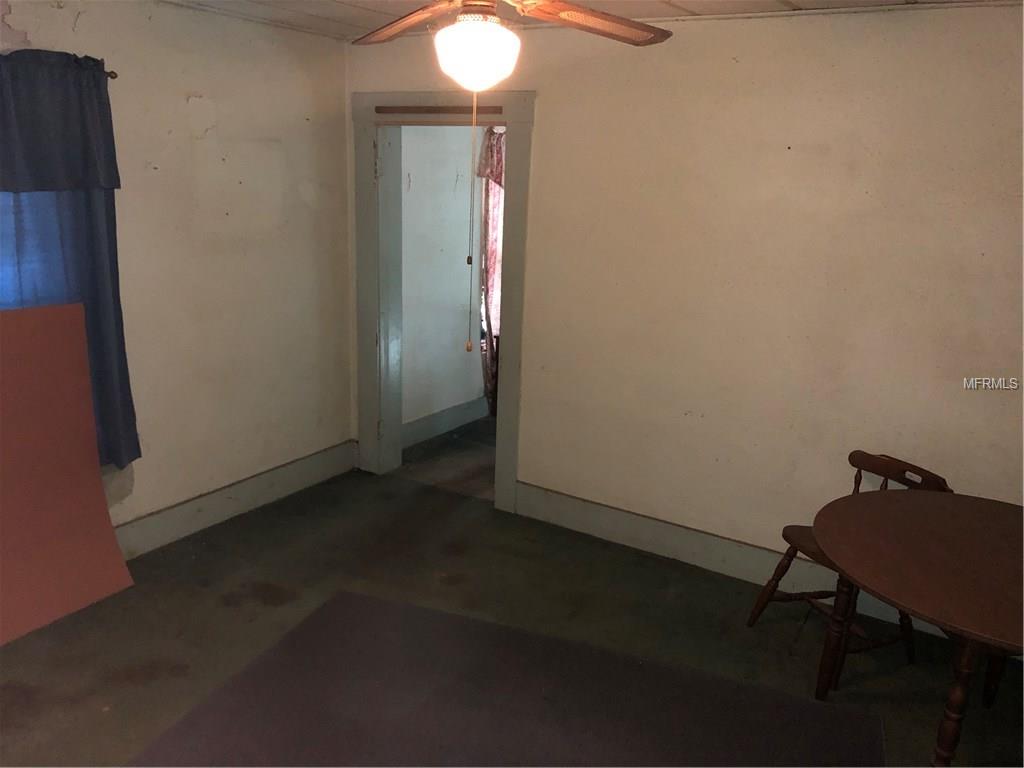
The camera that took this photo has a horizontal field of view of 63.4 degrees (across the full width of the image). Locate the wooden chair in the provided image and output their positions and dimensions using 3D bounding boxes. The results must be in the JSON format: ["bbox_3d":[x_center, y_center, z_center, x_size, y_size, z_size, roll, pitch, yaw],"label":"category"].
[{"bbox_3d":[1.324,0.690,3.249,0.509,0.768,0.490,-4,16,-23],"label":"wooden chair"}]

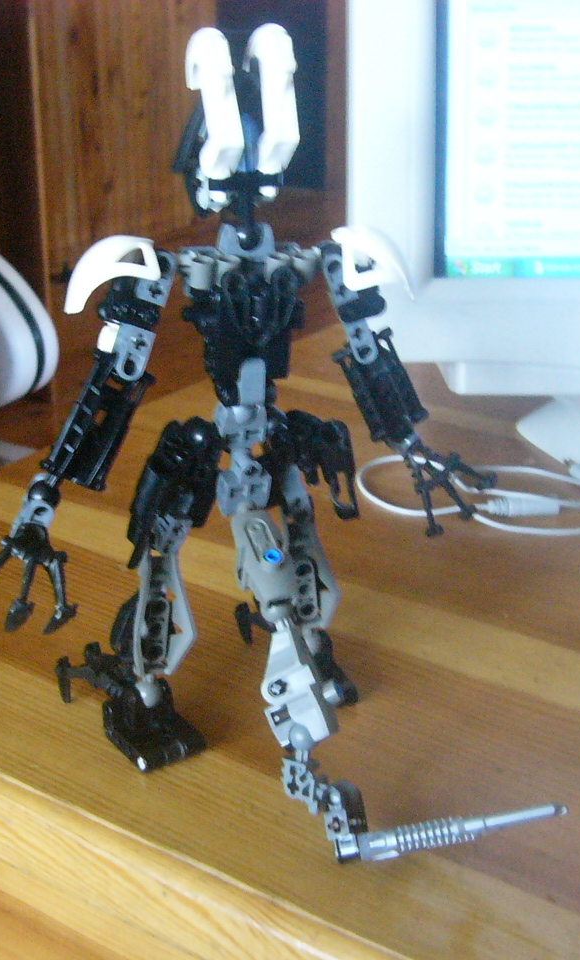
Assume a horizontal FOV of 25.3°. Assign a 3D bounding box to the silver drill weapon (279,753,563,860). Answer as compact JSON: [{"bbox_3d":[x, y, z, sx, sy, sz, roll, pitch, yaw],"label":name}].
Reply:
[{"bbox_3d":[0.042,0.095,0.397,0.087,0.023,0.034,-6,23,-15],"label":"silver drill weapon"}]

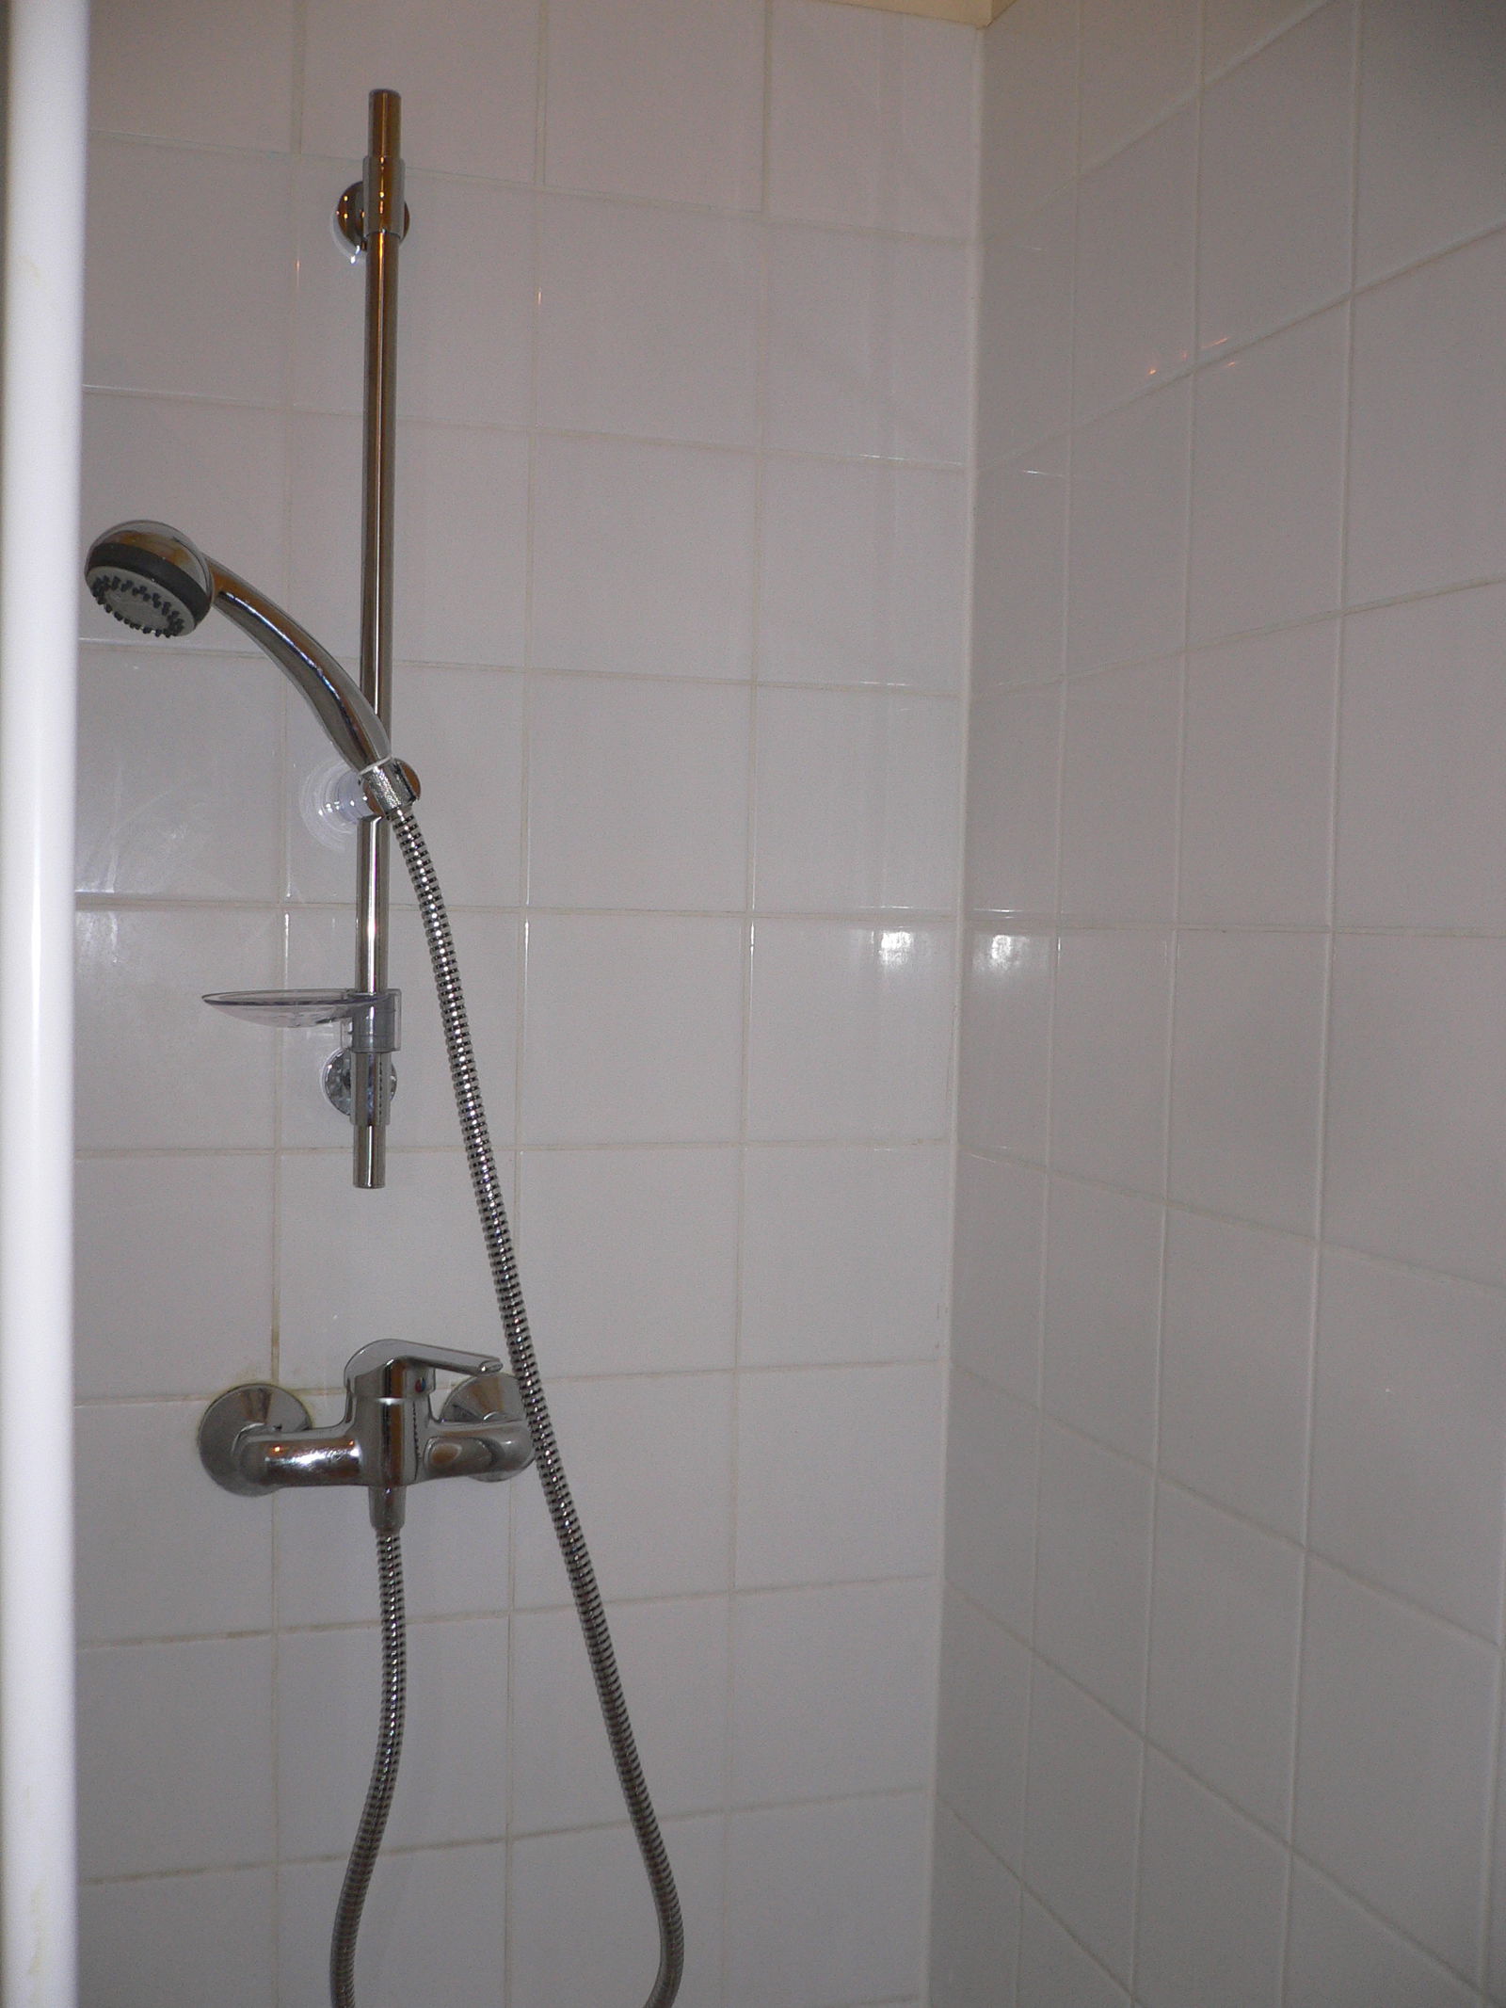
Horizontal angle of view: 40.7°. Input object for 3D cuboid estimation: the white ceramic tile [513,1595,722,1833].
[{"bbox_3d":[-0.089,0.471,1.351,0.149,0.150,0.010,1,3,-19],"label":"white ceramic tile"}]

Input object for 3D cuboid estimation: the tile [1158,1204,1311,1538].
[{"bbox_3d":[0.256,0.188,1.062,0.010,0.150,0.143,1,3,-19],"label":"tile"}]

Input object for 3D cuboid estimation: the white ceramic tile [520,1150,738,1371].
[{"bbox_3d":[-0.082,0.169,1.343,0.148,0.150,0.010,0,3,-17],"label":"white ceramic tile"}]

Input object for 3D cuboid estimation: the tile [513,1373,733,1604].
[{"bbox_3d":[-0.086,0.320,1.344,0.149,0.150,0.010,1,3,-19],"label":"tile"}]

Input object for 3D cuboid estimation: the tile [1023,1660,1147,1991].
[{"bbox_3d":[0.203,0.487,1.223,0.010,0.150,0.145,0,3,-19],"label":"tile"}]

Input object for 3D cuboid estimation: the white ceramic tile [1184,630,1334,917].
[{"bbox_3d":[0.260,-0.114,1.035,0.010,0.148,0.141,1,3,-19],"label":"white ceramic tile"}]

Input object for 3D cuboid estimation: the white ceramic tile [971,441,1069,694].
[{"bbox_3d":[0.175,-0.282,1.318,0.010,0.150,0.144,0,3,-19],"label":"white ceramic tile"}]

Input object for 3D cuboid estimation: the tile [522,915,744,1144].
[{"bbox_3d":[-0.078,0.016,1.331,0.149,0.150,0.010,1,3,-19],"label":"tile"}]

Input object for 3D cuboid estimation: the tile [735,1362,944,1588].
[{"bbox_3d":[0.057,0.318,1.377,0.147,0.148,0.010,1,3,-19],"label":"tile"}]

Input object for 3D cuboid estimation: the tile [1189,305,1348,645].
[{"bbox_3d":[0.263,-0.263,1.028,0.010,0.148,0.141,1,3,-19],"label":"tile"}]

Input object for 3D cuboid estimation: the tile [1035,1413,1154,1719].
[{"bbox_3d":[0.205,0.333,1.203,0.010,0.150,0.143,1,3,-19],"label":"tile"}]

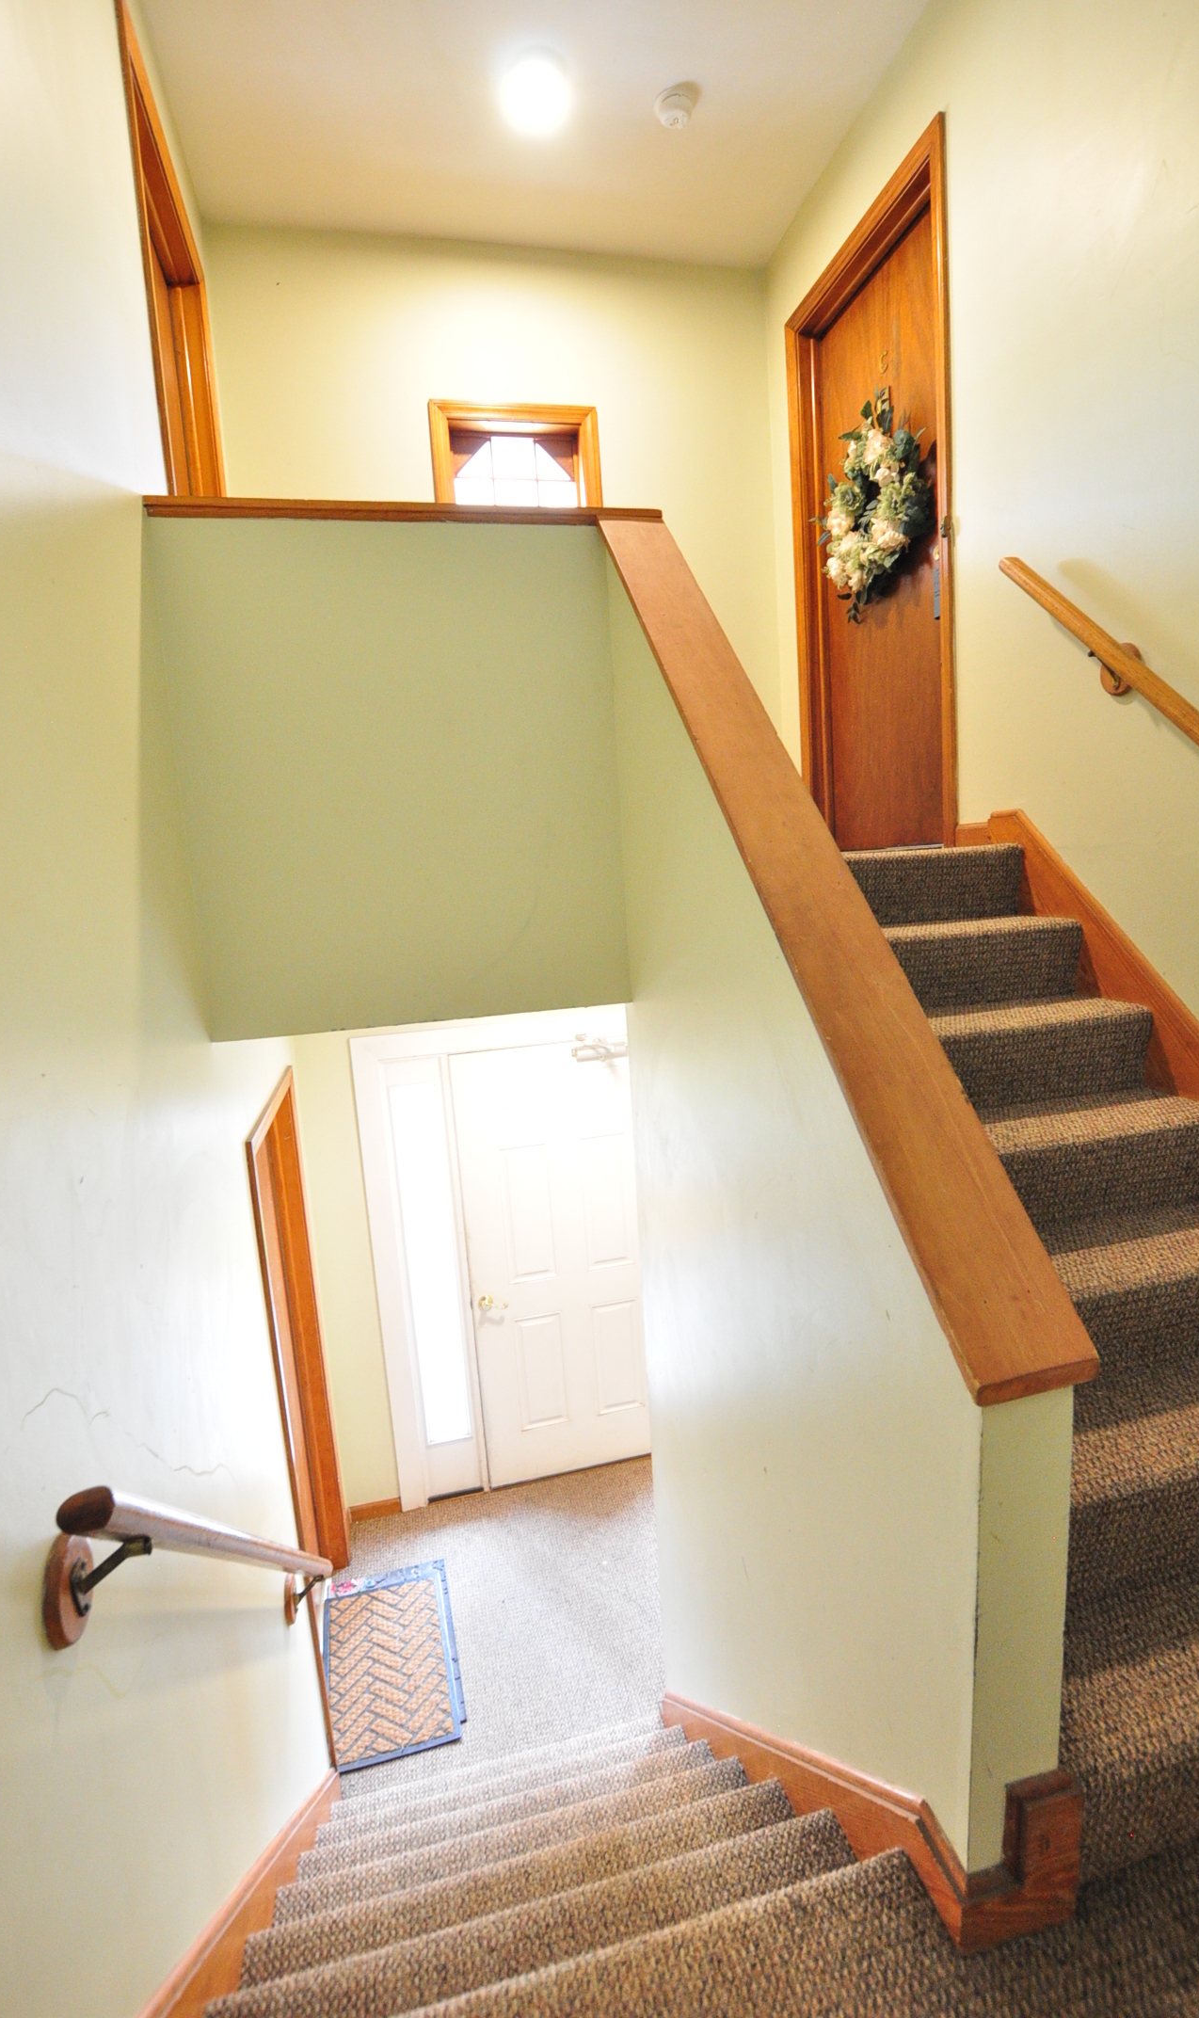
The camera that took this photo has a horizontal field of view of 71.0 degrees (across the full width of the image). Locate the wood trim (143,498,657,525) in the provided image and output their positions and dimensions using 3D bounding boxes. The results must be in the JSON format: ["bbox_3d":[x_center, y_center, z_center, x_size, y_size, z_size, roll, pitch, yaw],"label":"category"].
[{"bbox_3d":[-0.451,-1.184,2.057,1.210,0.045,0.155,-6,10,-12],"label":"wood trim"}]

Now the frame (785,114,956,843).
[{"bbox_3d":[0.989,-1.621,3.034,0.135,2.095,1.045,-6,10,-12],"label":"frame"}]

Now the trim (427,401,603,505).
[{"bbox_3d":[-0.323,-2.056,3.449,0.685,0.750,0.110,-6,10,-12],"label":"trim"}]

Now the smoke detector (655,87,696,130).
[{"bbox_3d":[0.242,-2.883,2.702,0.127,0.045,0.127,-3,9,1],"label":"smoke detector"}]

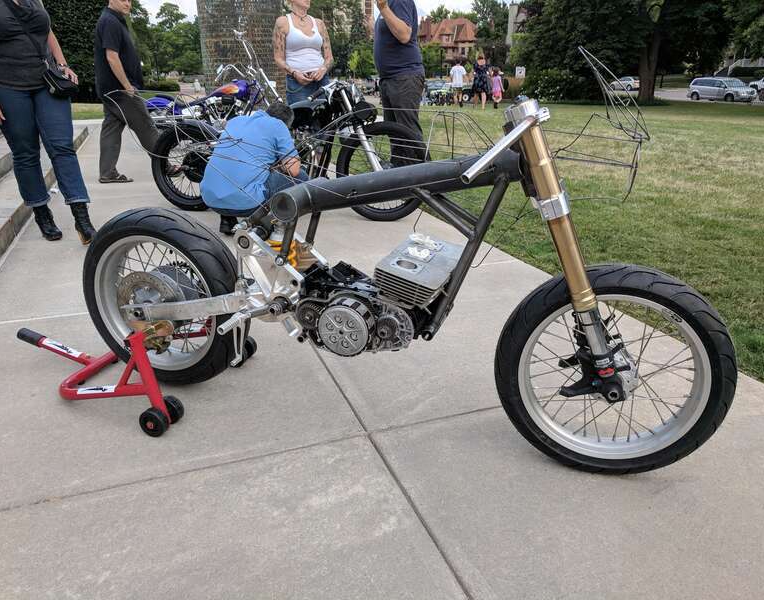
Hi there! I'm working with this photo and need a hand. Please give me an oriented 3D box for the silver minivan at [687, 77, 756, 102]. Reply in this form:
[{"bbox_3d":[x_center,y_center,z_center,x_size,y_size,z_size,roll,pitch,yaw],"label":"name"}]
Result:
[{"bbox_3d":[27.518,-17.049,48.607,1.980,1.760,5.140,-11,23,-25],"label":"silver minivan"}]

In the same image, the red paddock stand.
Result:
[{"bbox_3d":[-0.965,0.148,2.132,0.860,0.300,0.540,7,22,17],"label":"red paddock stand"}]

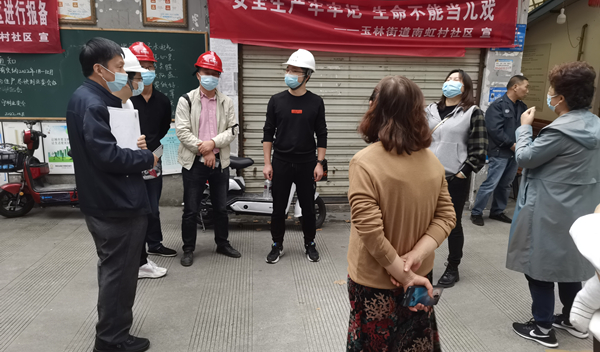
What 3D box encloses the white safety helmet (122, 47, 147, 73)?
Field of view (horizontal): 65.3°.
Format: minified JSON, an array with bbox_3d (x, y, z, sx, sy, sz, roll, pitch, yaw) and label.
[{"bbox_3d":[-1.233,-0.833,3.376,0.285,0.165,0.220,-1,12,-11],"label":"white safety helmet"}]

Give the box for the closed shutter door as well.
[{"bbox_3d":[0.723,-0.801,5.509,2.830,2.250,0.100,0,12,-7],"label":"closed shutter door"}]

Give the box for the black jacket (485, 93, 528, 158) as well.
[{"bbox_3d":[2.320,-0.565,5.232,0.520,0.680,0.330,-6,14,-29],"label":"black jacket"}]

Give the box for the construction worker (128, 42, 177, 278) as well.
[{"bbox_3d":[-1.247,-0.174,3.934,0.520,1.800,0.380,-7,14,-33],"label":"construction worker"}]

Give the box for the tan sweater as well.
[{"bbox_3d":[0.424,0.161,2.016,0.455,0.640,0.300,2,12,4],"label":"tan sweater"}]

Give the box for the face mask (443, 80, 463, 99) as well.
[{"bbox_3d":[1.102,-0.623,3.370,0.150,0.125,0.090,6,-7,23],"label":"face mask"}]

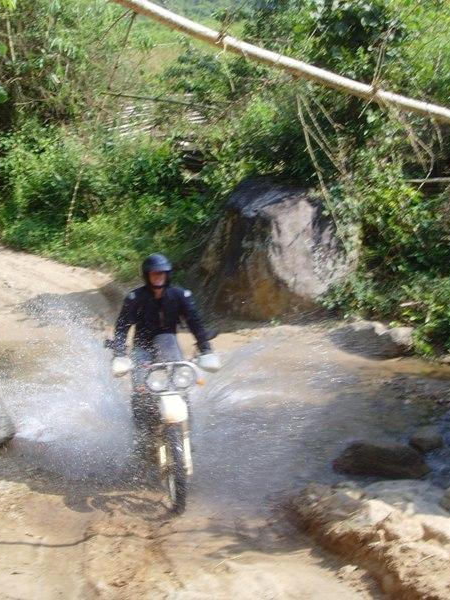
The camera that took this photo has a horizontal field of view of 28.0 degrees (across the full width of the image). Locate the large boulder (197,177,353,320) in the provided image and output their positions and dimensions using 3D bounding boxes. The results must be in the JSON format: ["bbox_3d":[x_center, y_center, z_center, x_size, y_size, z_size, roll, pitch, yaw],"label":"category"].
[{"bbox_3d":[0.770,-0.817,13.438,2.050,2.070,1.700,2,9,15],"label":"large boulder"}]

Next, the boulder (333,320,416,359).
[{"bbox_3d":[1.870,0.488,11.619,1.000,0.420,0.700,5,10,28],"label":"boulder"}]

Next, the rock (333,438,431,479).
[{"bbox_3d":[1.260,1.264,7.237,0.740,0.260,0.450,2,9,12],"label":"rock"}]

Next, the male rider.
[{"bbox_3d":[-0.470,0.312,6.884,0.750,1.330,0.780,-2,9,-10],"label":"male rider"}]

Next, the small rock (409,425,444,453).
[{"bbox_3d":[1.700,1.193,7.681,0.270,0.220,0.250,0,9,0],"label":"small rock"}]

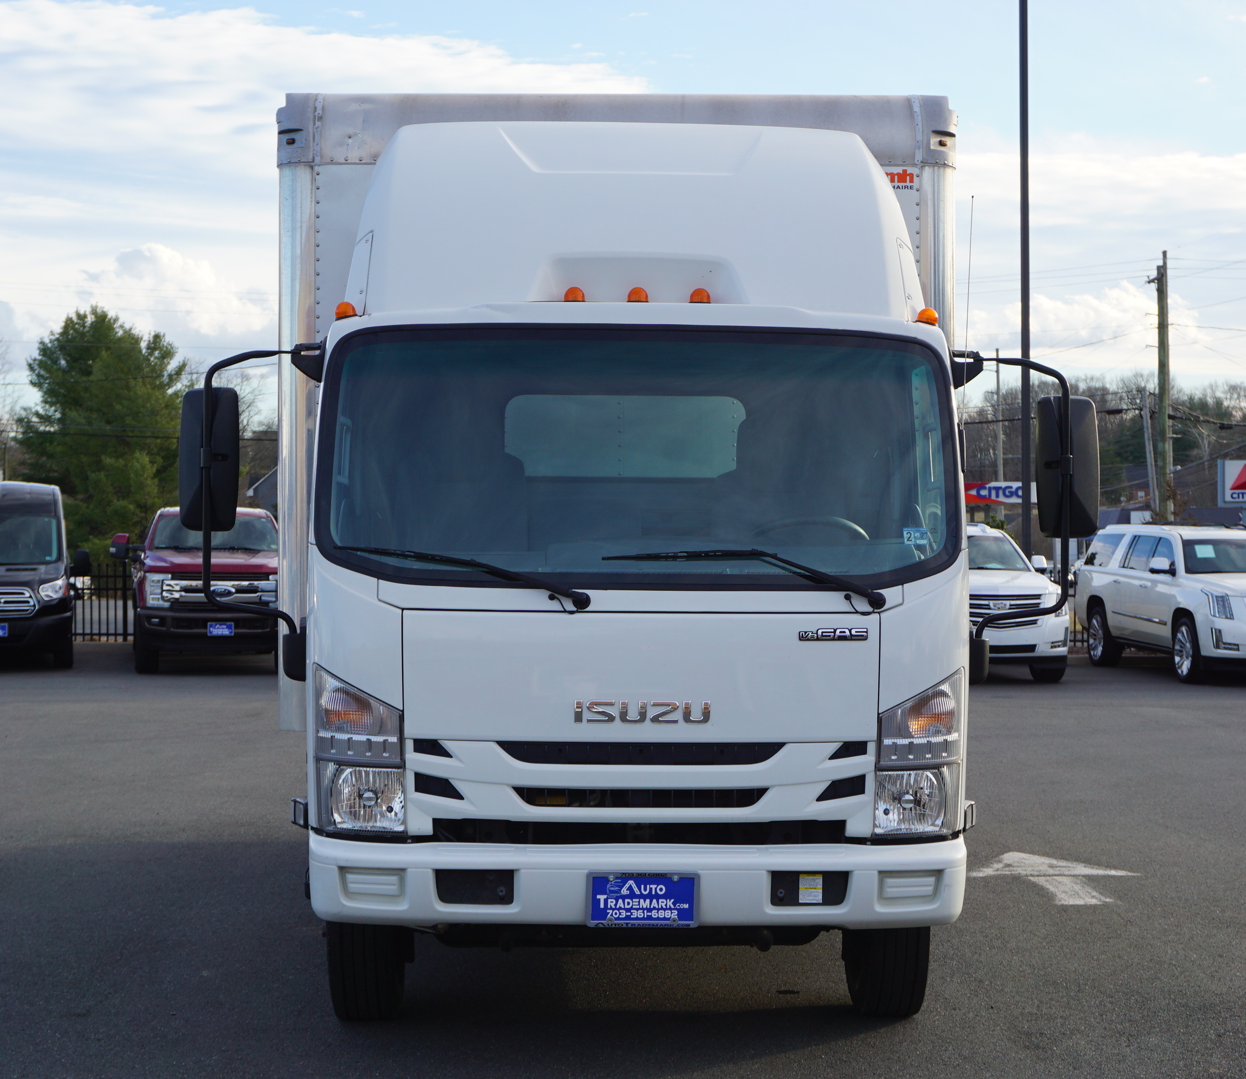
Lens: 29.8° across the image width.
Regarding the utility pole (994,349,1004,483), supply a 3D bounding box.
[{"bbox_3d":[19.150,-3.850,119.000,0.300,11.600,0.300,-1,0,0],"label":"utility pole"}]

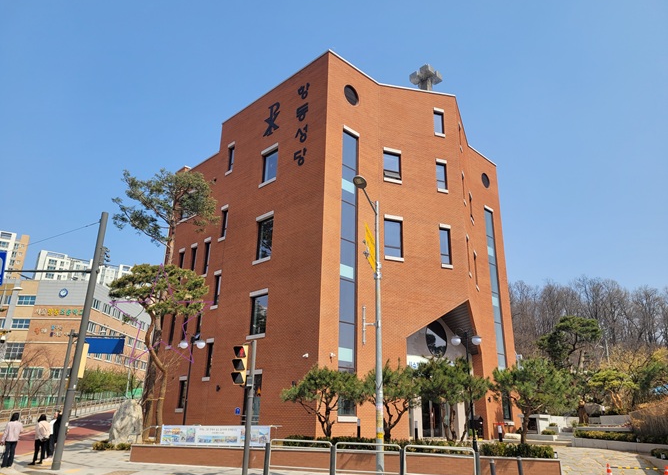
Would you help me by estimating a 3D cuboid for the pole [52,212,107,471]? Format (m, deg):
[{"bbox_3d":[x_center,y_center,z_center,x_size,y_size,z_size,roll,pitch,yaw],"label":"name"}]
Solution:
[{"bbox_3d":[-8.397,3.108,16.827,0.250,8.530,0.250,1,-20,0],"label":"pole"}]

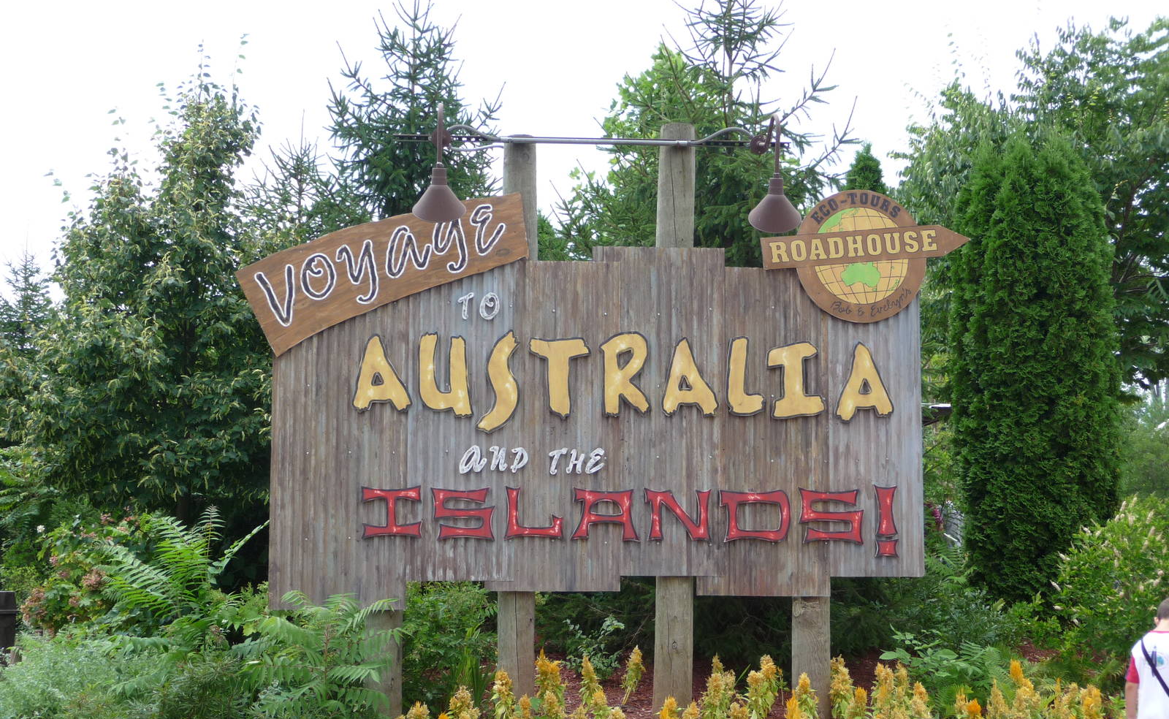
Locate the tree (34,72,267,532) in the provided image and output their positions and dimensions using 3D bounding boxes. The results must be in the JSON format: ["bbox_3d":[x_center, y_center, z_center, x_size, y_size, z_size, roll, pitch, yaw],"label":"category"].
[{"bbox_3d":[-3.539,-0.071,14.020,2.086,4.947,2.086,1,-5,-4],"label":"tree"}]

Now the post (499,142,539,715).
[{"bbox_3d":[-0.428,0.437,10.848,0.235,3.738,0.235,1,-5,-4],"label":"post"}]

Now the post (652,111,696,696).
[{"bbox_3d":[0.571,0.384,10.929,0.235,3.833,0.235,1,-5,-4],"label":"post"}]

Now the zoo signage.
[{"bbox_3d":[0.036,0.253,10.751,4.422,2.638,0.200,1,-5,-4],"label":"zoo signage"}]

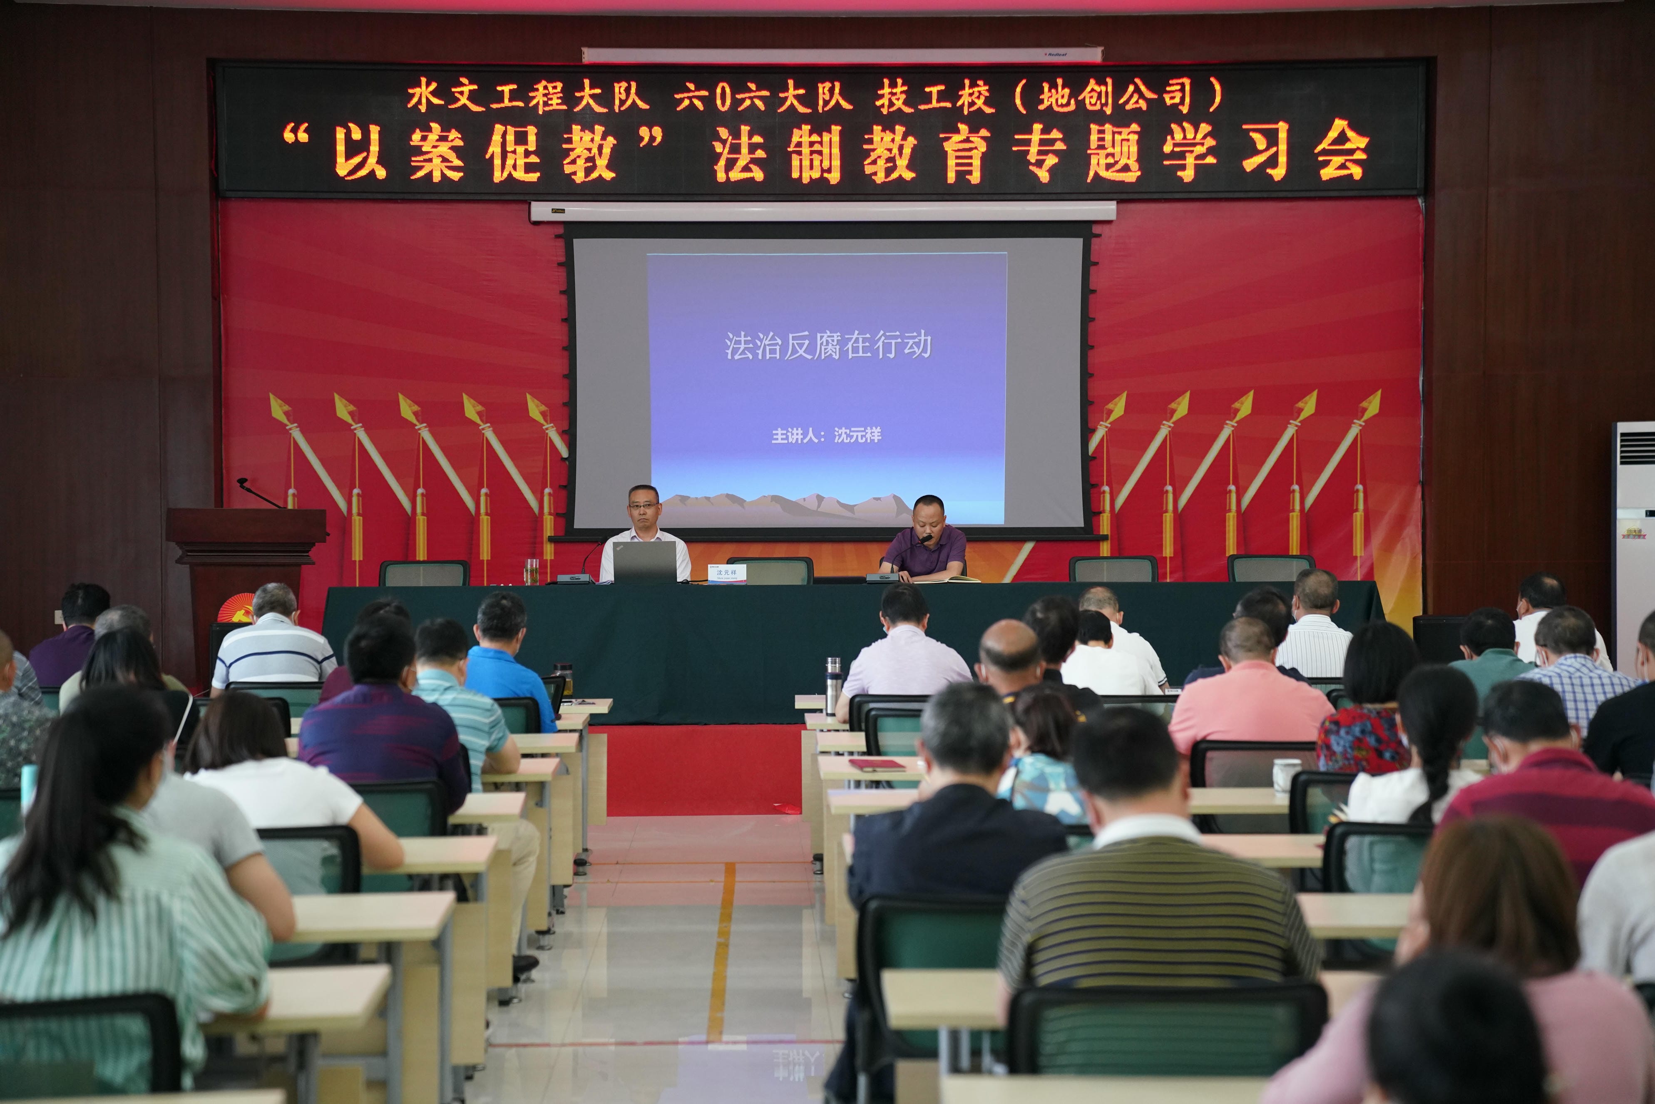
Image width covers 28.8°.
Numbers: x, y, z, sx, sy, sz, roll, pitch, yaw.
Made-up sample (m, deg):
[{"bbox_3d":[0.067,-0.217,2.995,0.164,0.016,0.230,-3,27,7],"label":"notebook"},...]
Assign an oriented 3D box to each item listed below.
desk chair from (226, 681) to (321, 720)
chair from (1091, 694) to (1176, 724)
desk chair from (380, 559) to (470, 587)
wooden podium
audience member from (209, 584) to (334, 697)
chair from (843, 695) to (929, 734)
[{"bbox_3d":[-2.333,0.989,13.810,0.490,0.885,0.570,0,1,-4],"label":"desk chair"},{"bbox_3d":[1.184,0.985,12.680,0.490,0.885,0.570,0,1,-1],"label":"chair"},{"bbox_3d":[-2.246,0.481,17.950,0.510,0.880,0.550,0,0,-1],"label":"desk chair"},{"bbox_3d":[-3.208,0.331,17.808,0.880,1.145,0.550,0,1,-1],"label":"wooden podium"},{"bbox_3d":[-2.636,0.787,15.350,0.570,1.289,0.780,0,0,-1],"label":"audience member"},{"bbox_3d":[0.319,0.989,12.700,0.490,0.885,0.570,0,1,-1],"label":"chair"}]

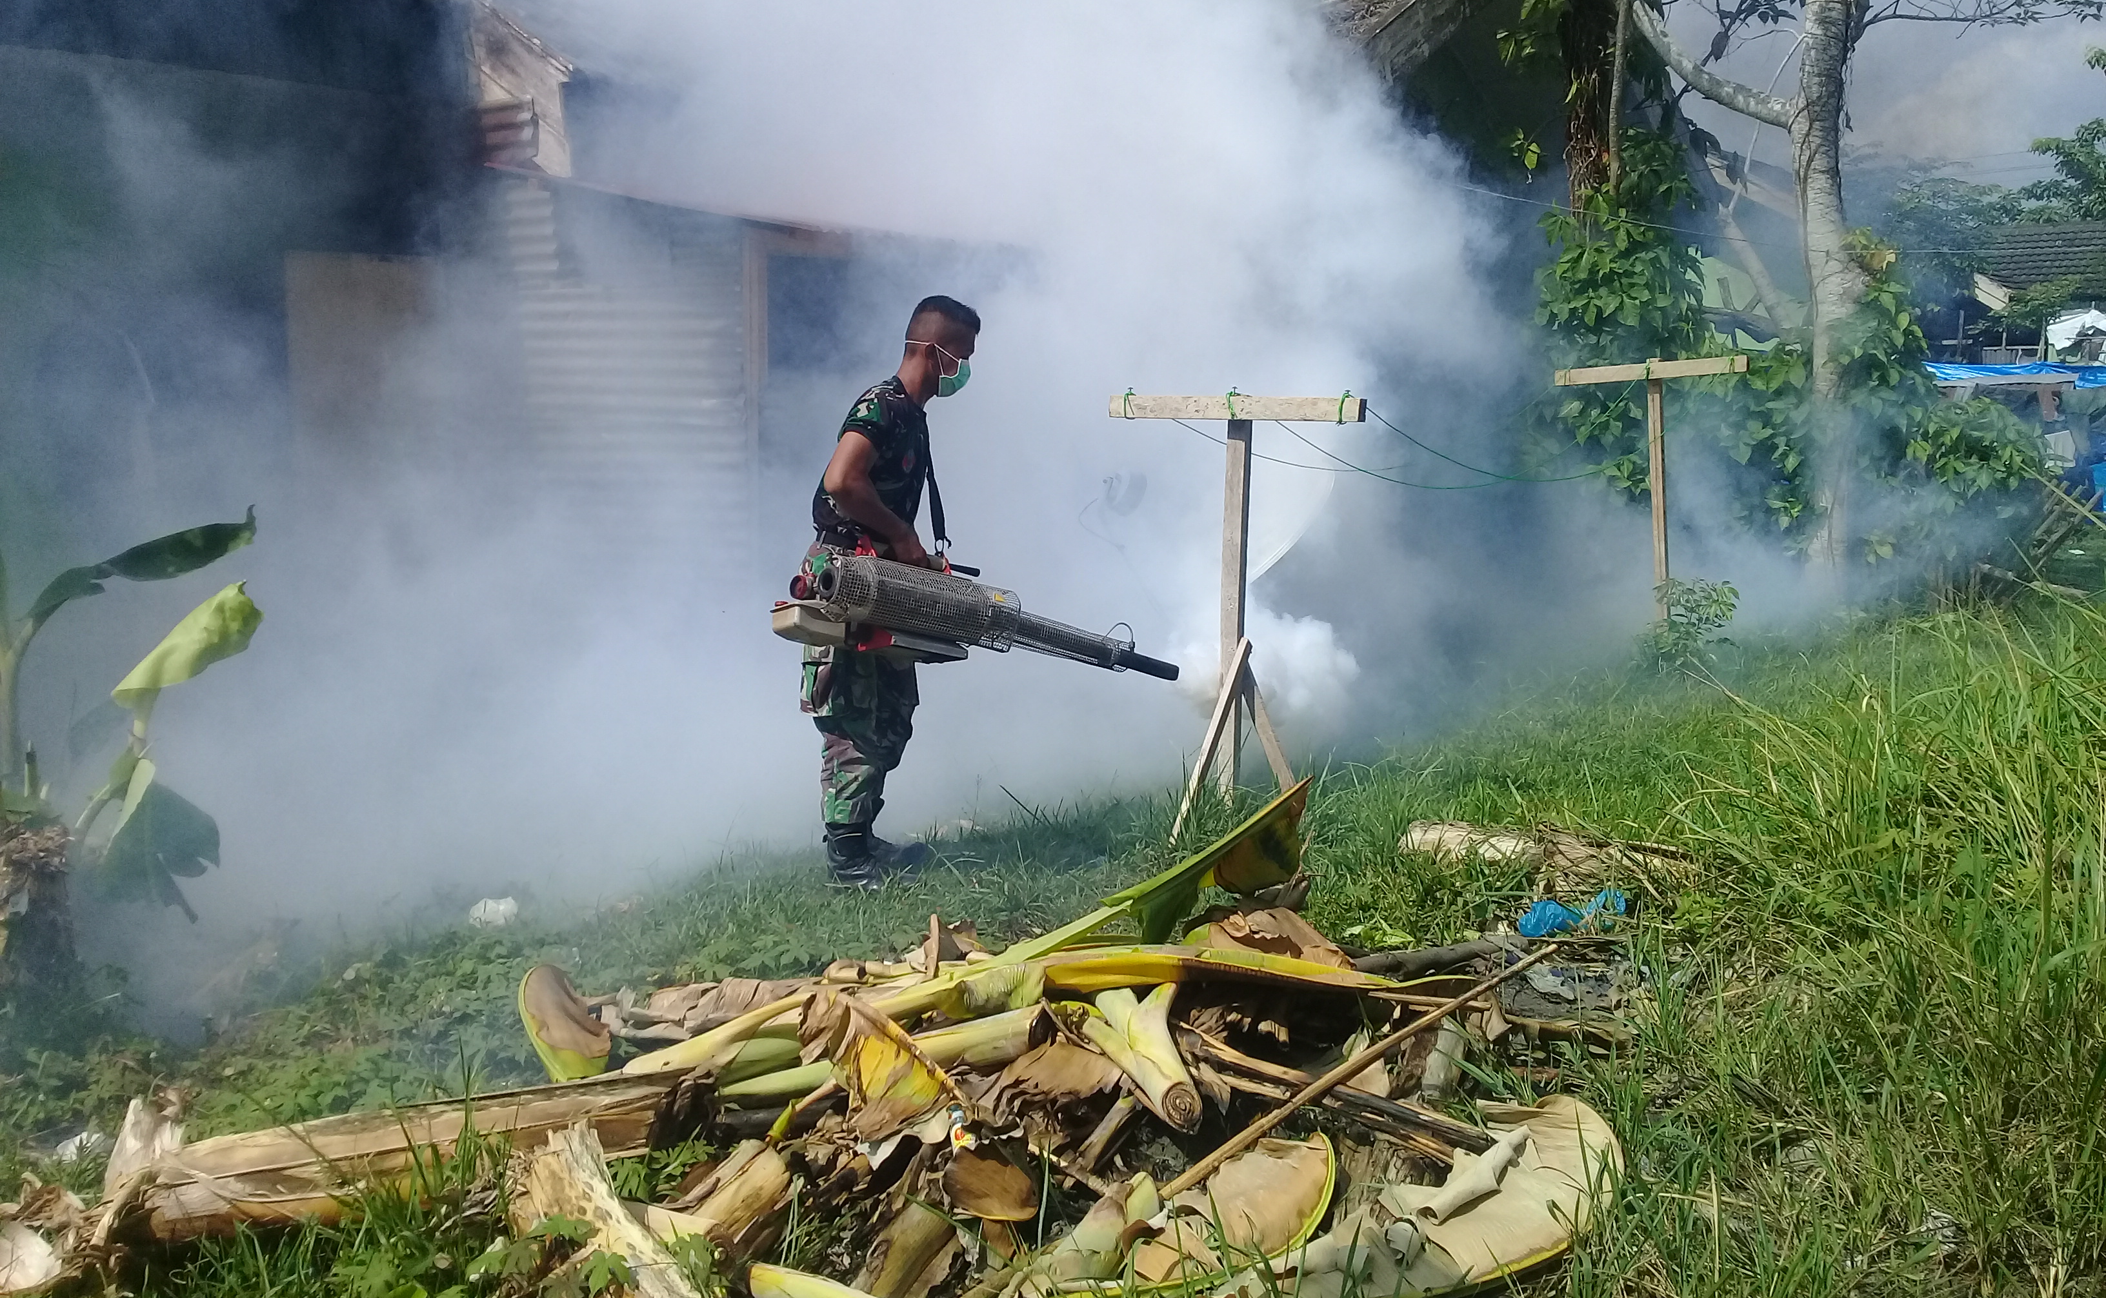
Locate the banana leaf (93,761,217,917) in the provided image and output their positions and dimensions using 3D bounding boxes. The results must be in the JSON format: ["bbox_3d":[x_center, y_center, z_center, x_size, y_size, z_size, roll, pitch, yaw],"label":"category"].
[{"bbox_3d":[-2.284,0.481,4.800,0.290,0.360,0.200,1,9,6],"label":"banana leaf"}]

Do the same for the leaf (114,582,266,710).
[{"bbox_3d":[-2.178,-0.010,4.750,0.400,0.160,0.160,-38,16,-6],"label":"leaf"}]

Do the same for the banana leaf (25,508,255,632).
[{"bbox_3d":[-2.302,-0.201,4.750,0.600,0.150,0.200,-26,13,-6],"label":"banana leaf"}]

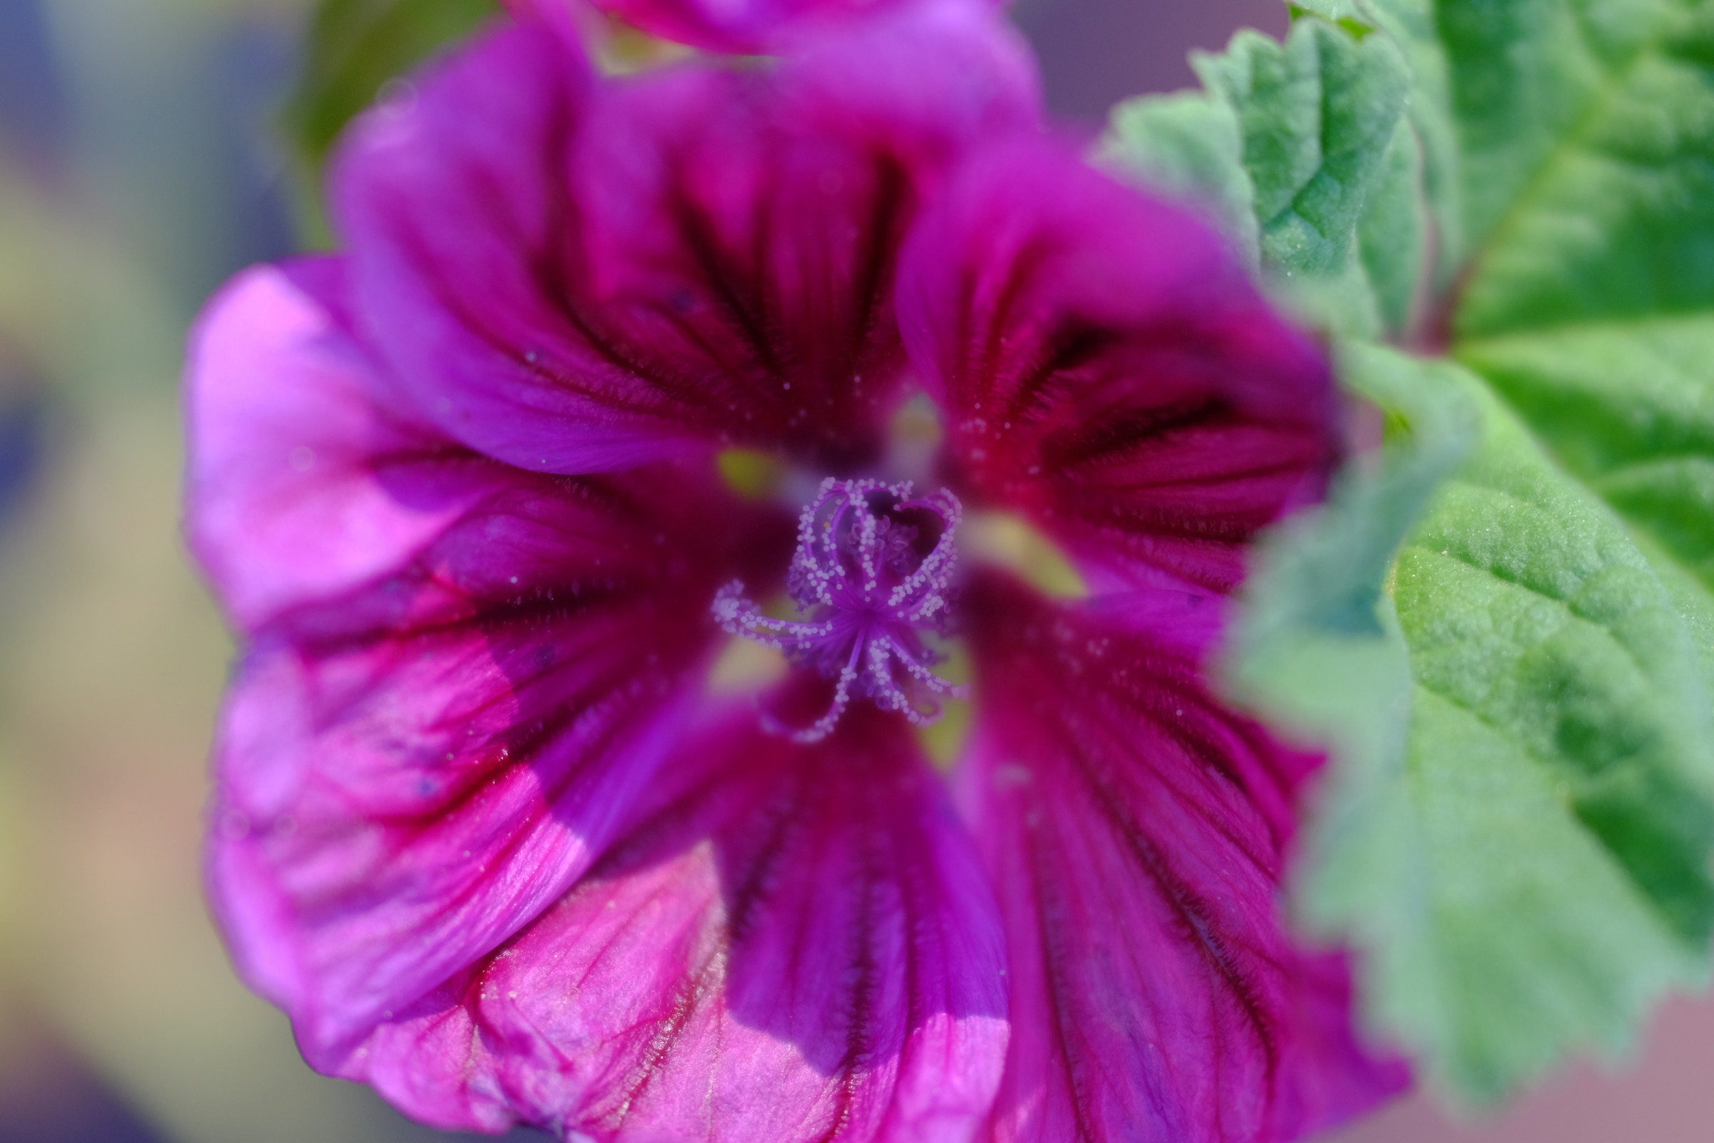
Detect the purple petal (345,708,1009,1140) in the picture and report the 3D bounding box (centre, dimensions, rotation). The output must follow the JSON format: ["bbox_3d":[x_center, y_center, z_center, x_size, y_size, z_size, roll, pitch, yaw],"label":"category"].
[{"bbox_3d":[-0.008,0.017,0.172,0.028,0.008,0.020,18,67,8],"label":"purple petal"}]

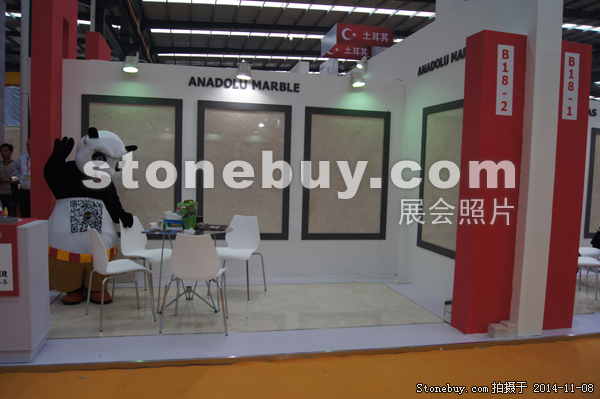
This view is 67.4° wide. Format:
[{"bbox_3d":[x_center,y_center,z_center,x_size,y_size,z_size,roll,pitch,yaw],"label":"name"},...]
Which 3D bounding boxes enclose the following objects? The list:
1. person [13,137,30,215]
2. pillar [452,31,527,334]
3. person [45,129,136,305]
[{"bbox_3d":[-3.756,0.014,6.253,0.530,1.700,0.340,1,4,-9],"label":"person"},{"bbox_3d":[1.607,-0.114,3.847,0.391,2.496,0.250,1,4,-11],"label":"pillar"},{"bbox_3d":[-2.060,0.149,4.421,0.840,1.670,0.650,0,5,-25],"label":"person"}]

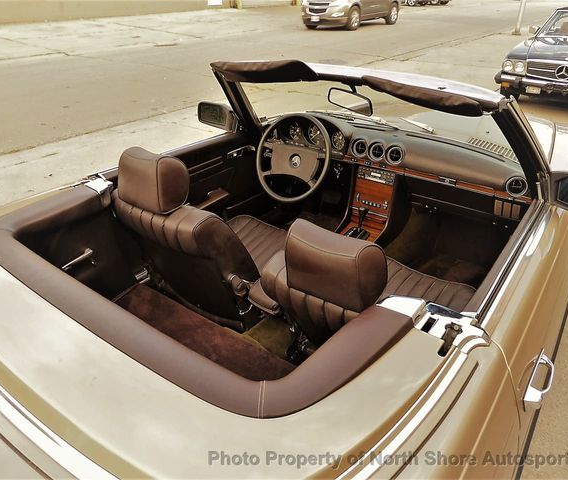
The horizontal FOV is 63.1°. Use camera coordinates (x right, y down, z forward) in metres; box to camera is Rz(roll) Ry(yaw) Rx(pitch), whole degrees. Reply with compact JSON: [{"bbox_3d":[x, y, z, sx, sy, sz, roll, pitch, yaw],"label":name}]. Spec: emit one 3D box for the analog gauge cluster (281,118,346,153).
[{"bbox_3d":[0.146,-0.516,2.290,0.360,0.140,0.065,20,27,33],"label":"analog gauge cluster"}]

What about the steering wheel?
[{"bbox_3d":[0.051,-0.391,2.204,0.405,0.405,0.100,20,13,31],"label":"steering wheel"}]

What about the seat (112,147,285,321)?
[{"bbox_3d":[-0.238,-0.070,1.926,0.510,0.800,0.800,20,35,31],"label":"seat"}]

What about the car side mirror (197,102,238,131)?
[{"bbox_3d":[-0.329,-0.615,2.274,0.210,0.120,0.120,15,33,24],"label":"car side mirror"}]

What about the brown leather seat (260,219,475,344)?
[{"bbox_3d":[0.332,0.166,1.563,0.510,0.790,0.820,20,35,31],"label":"brown leather seat"}]

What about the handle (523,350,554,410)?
[{"bbox_3d":[0.625,0.343,1.132,0.045,0.045,0.195,20,35,33],"label":"handle"}]

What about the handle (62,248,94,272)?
[{"bbox_3d":[-0.753,0.073,1.665,0.040,0.035,0.135,20,35,33],"label":"handle"}]

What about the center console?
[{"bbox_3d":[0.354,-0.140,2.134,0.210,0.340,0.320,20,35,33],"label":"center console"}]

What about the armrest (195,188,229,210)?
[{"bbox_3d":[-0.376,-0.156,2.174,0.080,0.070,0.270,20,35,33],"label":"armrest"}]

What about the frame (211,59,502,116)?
[{"bbox_3d":[0.205,-0.543,1.642,1.140,0.130,0.250,20,35,31],"label":"frame"}]

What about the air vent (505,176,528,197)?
[{"bbox_3d":[0.887,-0.212,1.759,0.083,0.083,0.035,20,30,33],"label":"air vent"}]

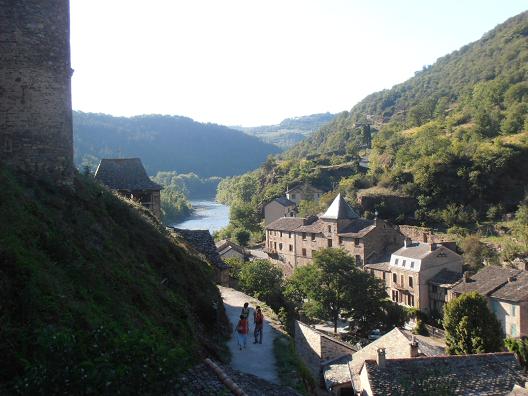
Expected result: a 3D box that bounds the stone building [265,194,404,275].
[{"bbox_3d":[13.010,6.499,162.995,9.800,15.100,28.500,-2,3,-35],"label":"stone building"}]

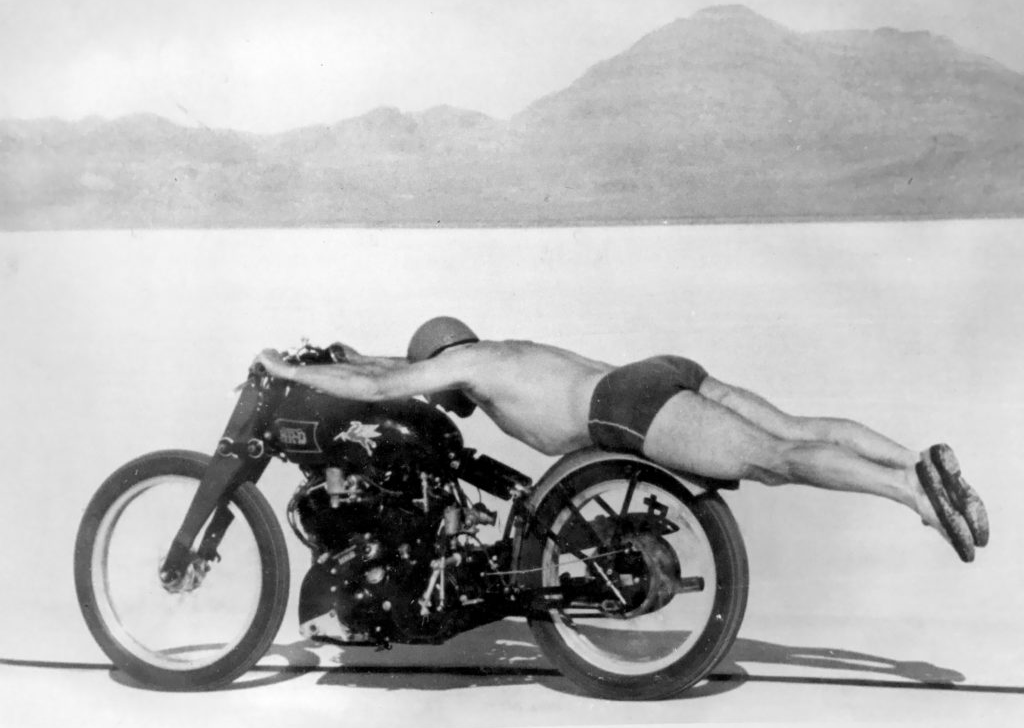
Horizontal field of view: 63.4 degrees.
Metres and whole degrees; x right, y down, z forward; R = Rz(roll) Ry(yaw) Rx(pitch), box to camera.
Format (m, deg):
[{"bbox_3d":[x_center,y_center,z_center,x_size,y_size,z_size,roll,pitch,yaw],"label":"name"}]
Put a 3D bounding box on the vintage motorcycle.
[{"bbox_3d":[-0.340,0.505,2.520,2.090,1.040,0.660,0,10,7],"label":"vintage motorcycle"}]

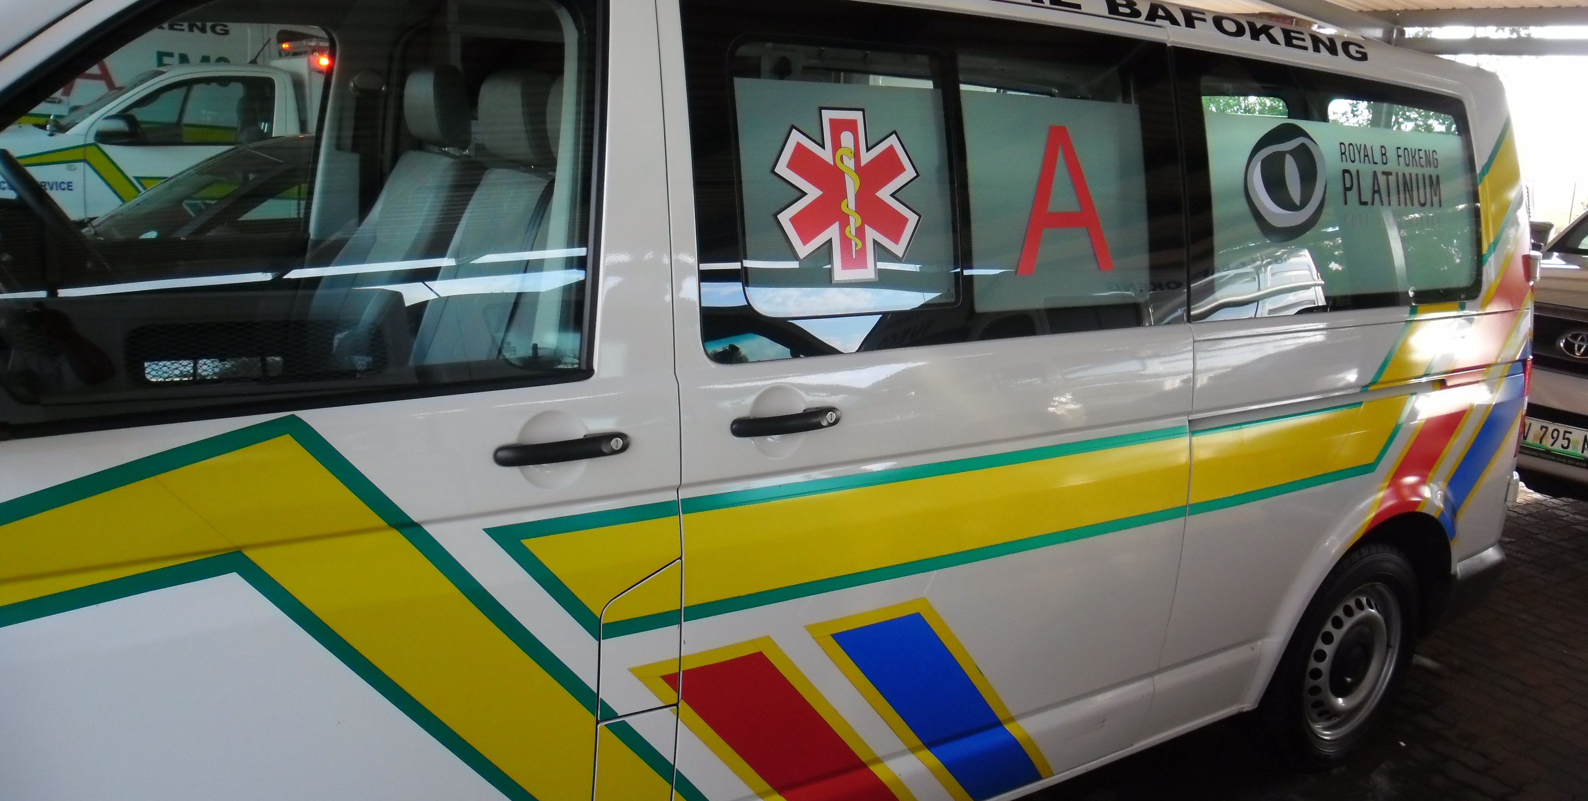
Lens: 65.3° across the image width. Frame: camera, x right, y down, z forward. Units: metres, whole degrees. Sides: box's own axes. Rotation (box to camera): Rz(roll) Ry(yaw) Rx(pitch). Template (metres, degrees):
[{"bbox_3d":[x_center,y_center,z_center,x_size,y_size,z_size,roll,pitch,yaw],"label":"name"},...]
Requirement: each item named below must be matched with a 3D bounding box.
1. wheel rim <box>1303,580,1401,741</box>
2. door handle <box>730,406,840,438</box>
[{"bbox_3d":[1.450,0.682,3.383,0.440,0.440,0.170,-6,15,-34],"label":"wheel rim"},{"bbox_3d":[-0.015,0.034,2.019,0.215,0.036,0.045,-6,15,-34],"label":"door handle"}]

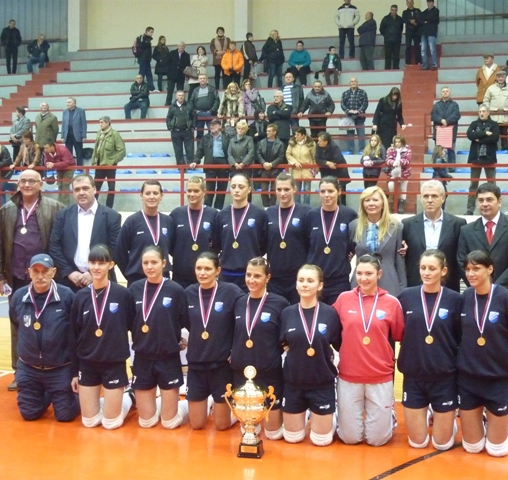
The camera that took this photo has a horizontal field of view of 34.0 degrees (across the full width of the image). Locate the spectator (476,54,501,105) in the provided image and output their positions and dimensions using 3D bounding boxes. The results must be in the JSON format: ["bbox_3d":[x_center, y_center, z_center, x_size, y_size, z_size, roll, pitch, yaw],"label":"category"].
[{"bbox_3d":[5.030,-3.127,17.978,0.500,1.720,0.360,1,4,17],"label":"spectator"}]

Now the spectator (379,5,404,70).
[{"bbox_3d":[3.612,-5.284,21.780,0.620,1.739,0.400,1,3,12],"label":"spectator"}]

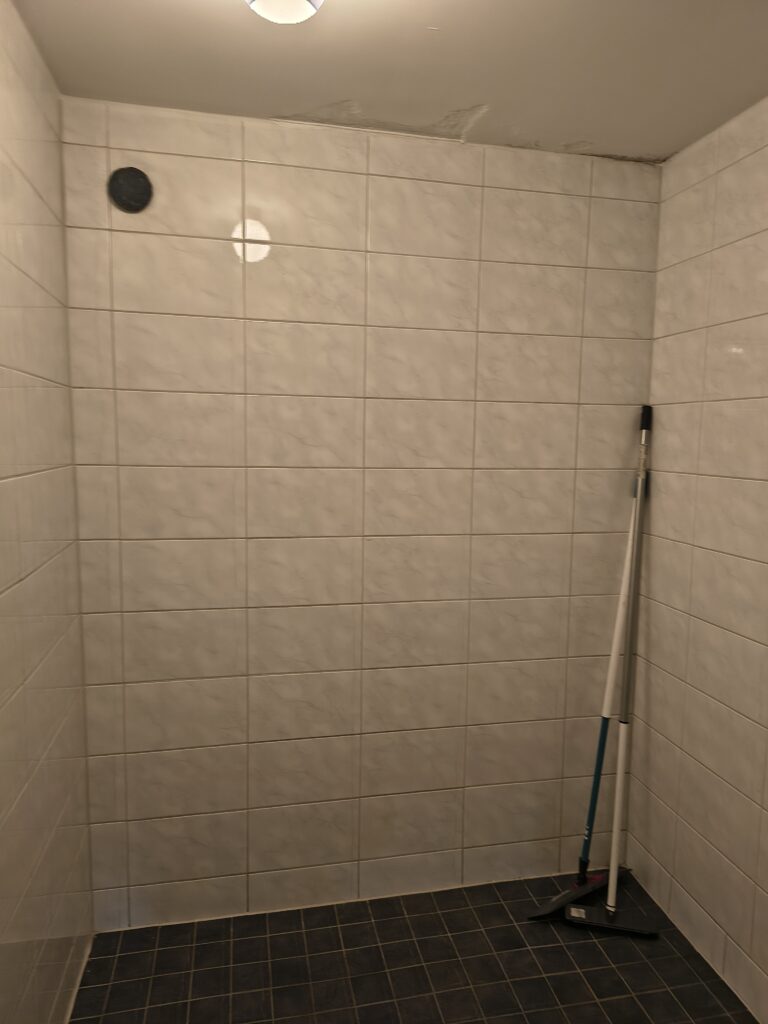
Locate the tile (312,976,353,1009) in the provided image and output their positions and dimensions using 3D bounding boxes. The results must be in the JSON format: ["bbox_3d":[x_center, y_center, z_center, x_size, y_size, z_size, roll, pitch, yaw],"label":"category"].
[{"bbox_3d":[-0.129,1.230,1.802,0.097,0.009,0.097,-1,6,-12],"label":"tile"}]

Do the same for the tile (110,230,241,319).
[{"bbox_3d":[-0.538,-0.620,1.873,0.331,0.197,0.010,-1,7,-13],"label":"tile"}]

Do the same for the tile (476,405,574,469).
[{"bbox_3d":[0.432,-0.232,2.138,0.331,0.197,0.010,-1,7,-13],"label":"tile"}]

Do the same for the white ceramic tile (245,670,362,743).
[{"bbox_3d":[-0.232,0.569,2.082,0.330,0.197,0.010,0,7,-13],"label":"white ceramic tile"}]

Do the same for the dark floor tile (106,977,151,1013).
[{"bbox_3d":[-0.647,1.234,1.806,0.099,0.010,0.095,-1,8,-12],"label":"dark floor tile"}]

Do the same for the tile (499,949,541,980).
[{"bbox_3d":[0.364,1.220,1.905,0.097,0.009,0.097,0,6,-12],"label":"tile"}]

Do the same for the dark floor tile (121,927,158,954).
[{"bbox_3d":[-0.686,1.204,1.988,0.097,0.009,0.092,0,7,-13],"label":"dark floor tile"}]

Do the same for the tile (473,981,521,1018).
[{"bbox_3d":[0.291,1.251,1.811,0.099,0.009,0.099,-1,6,-12],"label":"tile"}]

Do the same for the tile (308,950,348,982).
[{"bbox_3d":[-0.151,1.234,1.923,0.099,0.009,0.099,-1,6,-12],"label":"tile"}]

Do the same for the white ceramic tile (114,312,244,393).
[{"bbox_3d":[-0.539,-0.420,1.891,0.331,0.197,0.009,-1,7,-13],"label":"white ceramic tile"}]

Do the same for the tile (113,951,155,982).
[{"bbox_3d":[-0.659,1.208,1.881,0.097,0.009,0.097,0,6,-12],"label":"tile"}]

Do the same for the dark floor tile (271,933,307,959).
[{"bbox_3d":[-0.269,1.212,1.981,0.097,0.009,0.097,0,7,-13],"label":"dark floor tile"}]

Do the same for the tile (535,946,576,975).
[{"bbox_3d":[0.465,1.231,1.943,0.099,0.009,0.099,-1,7,-13],"label":"tile"}]

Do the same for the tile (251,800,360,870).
[{"bbox_3d":[-0.239,0.969,2.132,0.332,0.198,0.010,-1,7,-13],"label":"tile"}]

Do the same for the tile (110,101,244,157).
[{"bbox_3d":[-0.531,-0.976,1.835,0.330,0.114,0.010,0,7,-13],"label":"tile"}]

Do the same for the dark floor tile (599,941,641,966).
[{"bbox_3d":[0.667,1.232,1.991,0.099,0.010,0.095,-1,8,-12],"label":"dark floor tile"}]

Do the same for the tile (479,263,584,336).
[{"bbox_3d":[0.437,-0.625,2.080,0.330,0.199,0.009,-1,7,-13],"label":"tile"}]

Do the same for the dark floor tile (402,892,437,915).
[{"bbox_3d":[0.103,1.201,2.172,0.099,0.009,0.099,-1,7,-13],"label":"dark floor tile"}]

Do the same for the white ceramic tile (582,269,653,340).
[{"bbox_3d":[0.718,-0.633,2.164,0.234,0.198,0.010,-1,7,-13],"label":"white ceramic tile"}]

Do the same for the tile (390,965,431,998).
[{"bbox_3d":[0.069,1.228,1.845,0.098,0.010,0.098,-1,6,-12],"label":"tile"}]

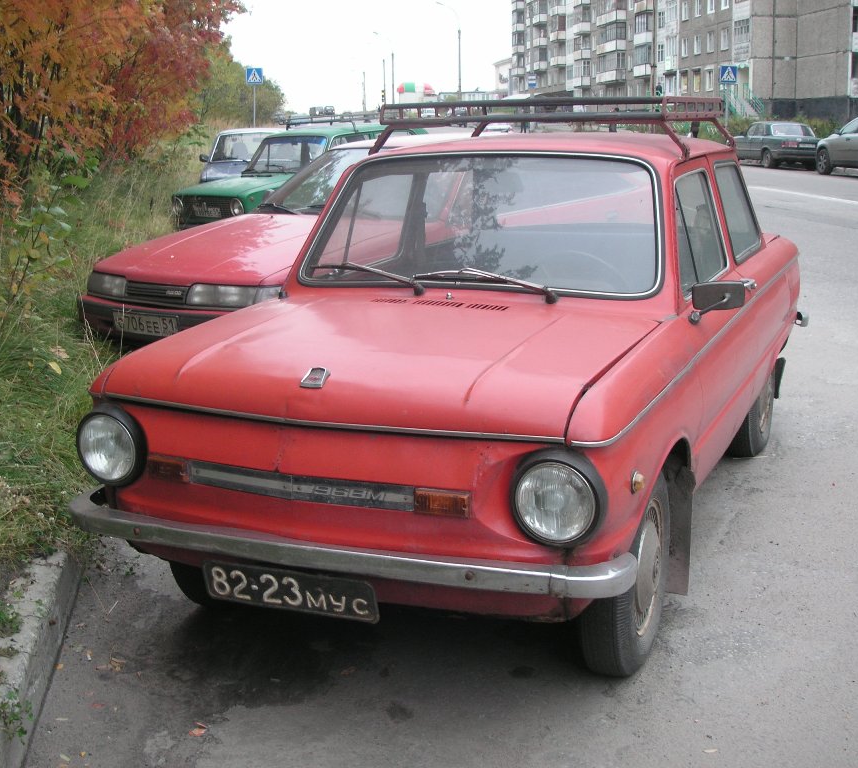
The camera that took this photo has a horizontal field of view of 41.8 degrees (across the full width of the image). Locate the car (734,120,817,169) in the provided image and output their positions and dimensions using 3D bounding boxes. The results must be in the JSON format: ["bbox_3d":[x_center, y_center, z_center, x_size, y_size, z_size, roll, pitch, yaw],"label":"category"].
[{"bbox_3d":[11.579,-7.958,37.189,1.800,1.450,4.840,-1,13,-4],"label":"car"}]

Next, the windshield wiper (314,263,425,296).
[{"bbox_3d":[-0.195,-0.346,3.546,0.431,0.051,0.045,15,-18,27],"label":"windshield wiper"}]

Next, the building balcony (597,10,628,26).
[{"bbox_3d":[17.840,-35.406,109.112,1.100,1.080,6.500,-2,13,-6],"label":"building balcony"}]

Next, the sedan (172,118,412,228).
[{"bbox_3d":[-1.305,-2.448,13.940,1.610,1.420,4.060,10,16,37],"label":"sedan"}]

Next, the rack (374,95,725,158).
[{"bbox_3d":[0.504,-0.957,4.206,1.120,0.206,1.020,5,14,23],"label":"rack"}]

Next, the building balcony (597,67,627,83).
[{"bbox_3d":[18.046,-30.086,110.347,1.100,1.080,6.500,-2,13,-6],"label":"building balcony"}]

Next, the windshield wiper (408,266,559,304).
[{"bbox_3d":[0.167,-0.314,3.389,0.497,0.064,0.045,11,-20,26],"label":"windshield wiper"}]

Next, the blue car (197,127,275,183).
[{"bbox_3d":[-2.619,-3.223,17.293,1.620,1.430,4.120,-2,13,-8],"label":"blue car"}]

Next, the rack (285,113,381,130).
[{"bbox_3d":[-1.073,-3.261,14.057,1.150,0.220,0.980,10,16,37],"label":"rack"}]

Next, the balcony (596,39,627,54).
[{"bbox_3d":[17.939,-32.839,109.708,1.100,1.080,6.500,-2,13,-6],"label":"balcony"}]

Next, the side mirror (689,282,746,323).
[{"bbox_3d":[0.864,-0.247,3.360,0.175,0.130,0.070,3,13,15],"label":"side mirror"}]

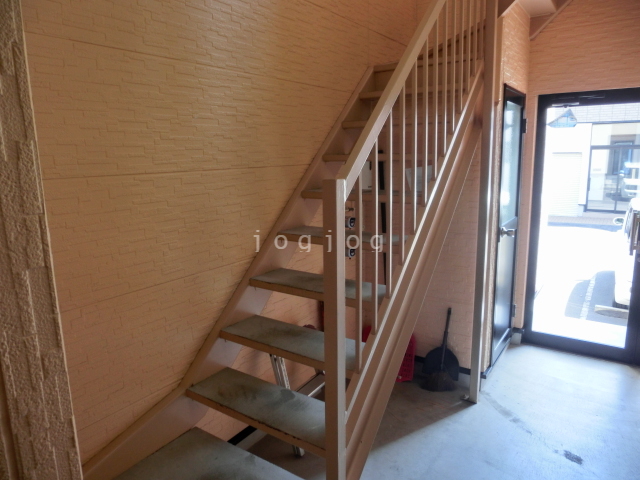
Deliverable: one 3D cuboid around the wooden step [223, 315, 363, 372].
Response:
[{"bbox_3d":[-0.101,0.469,2.039,0.736,0.035,0.251,7,13,34],"label":"wooden step"}]

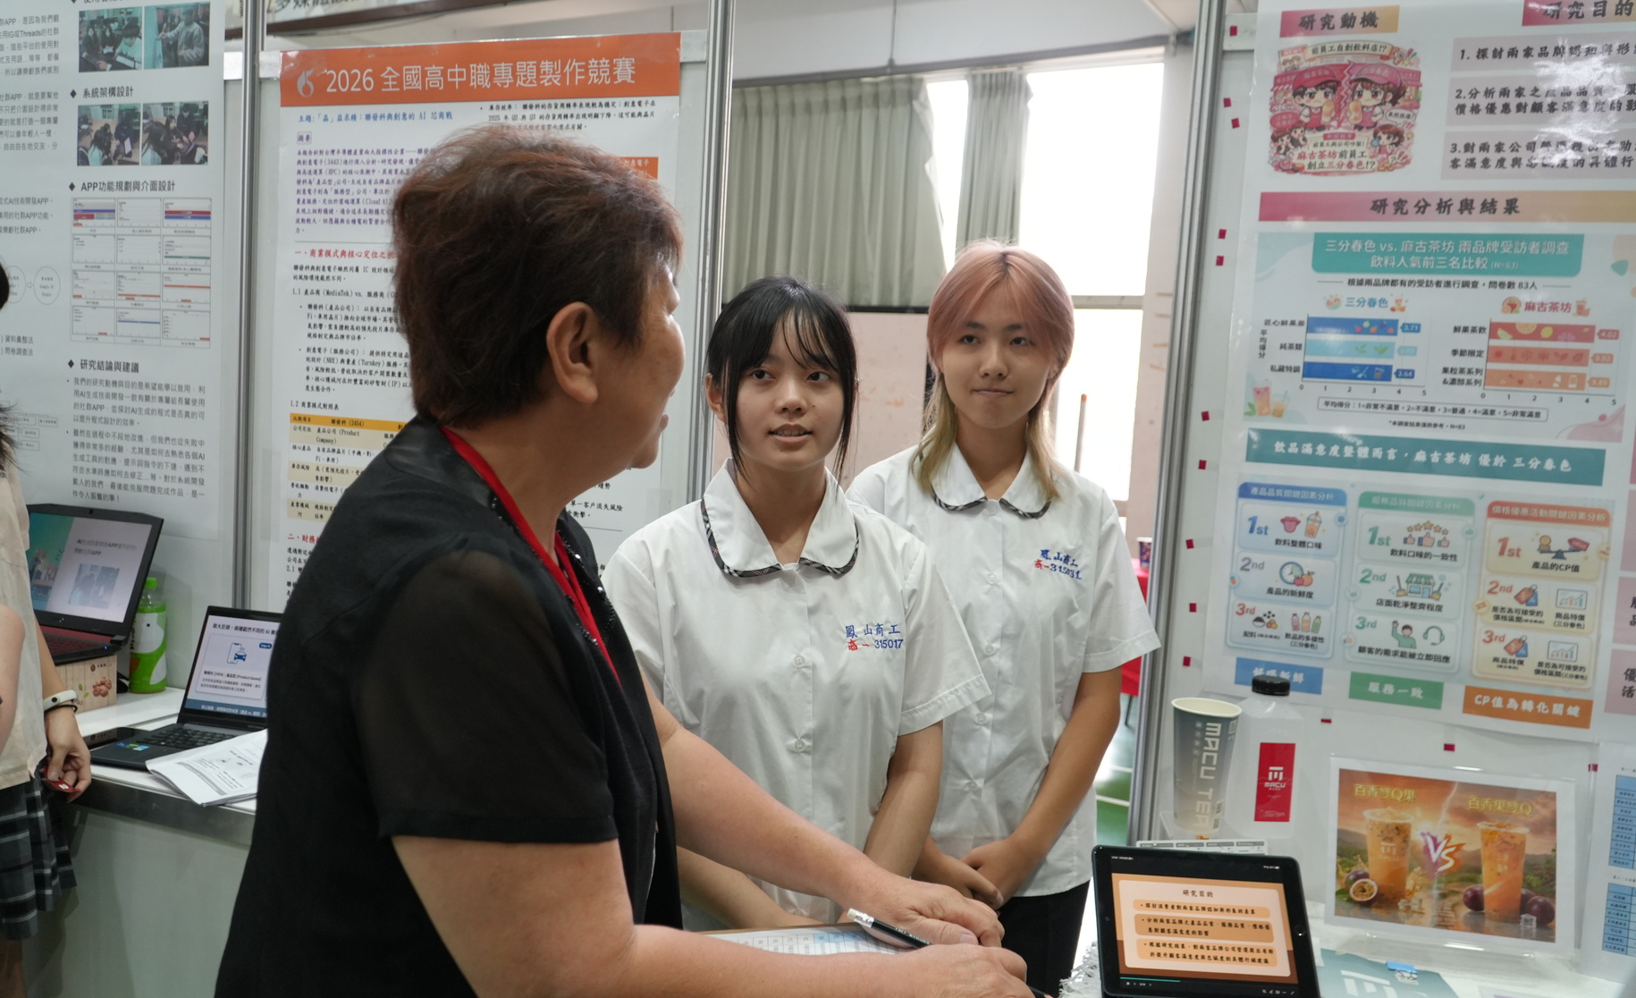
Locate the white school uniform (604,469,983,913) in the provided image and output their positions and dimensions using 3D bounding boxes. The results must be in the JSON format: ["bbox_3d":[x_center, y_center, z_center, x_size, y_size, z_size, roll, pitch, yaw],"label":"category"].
[{"bbox_3d":[-0.033,0.246,1.387,0.440,0.570,0.270,2,5,-11],"label":"white school uniform"}]

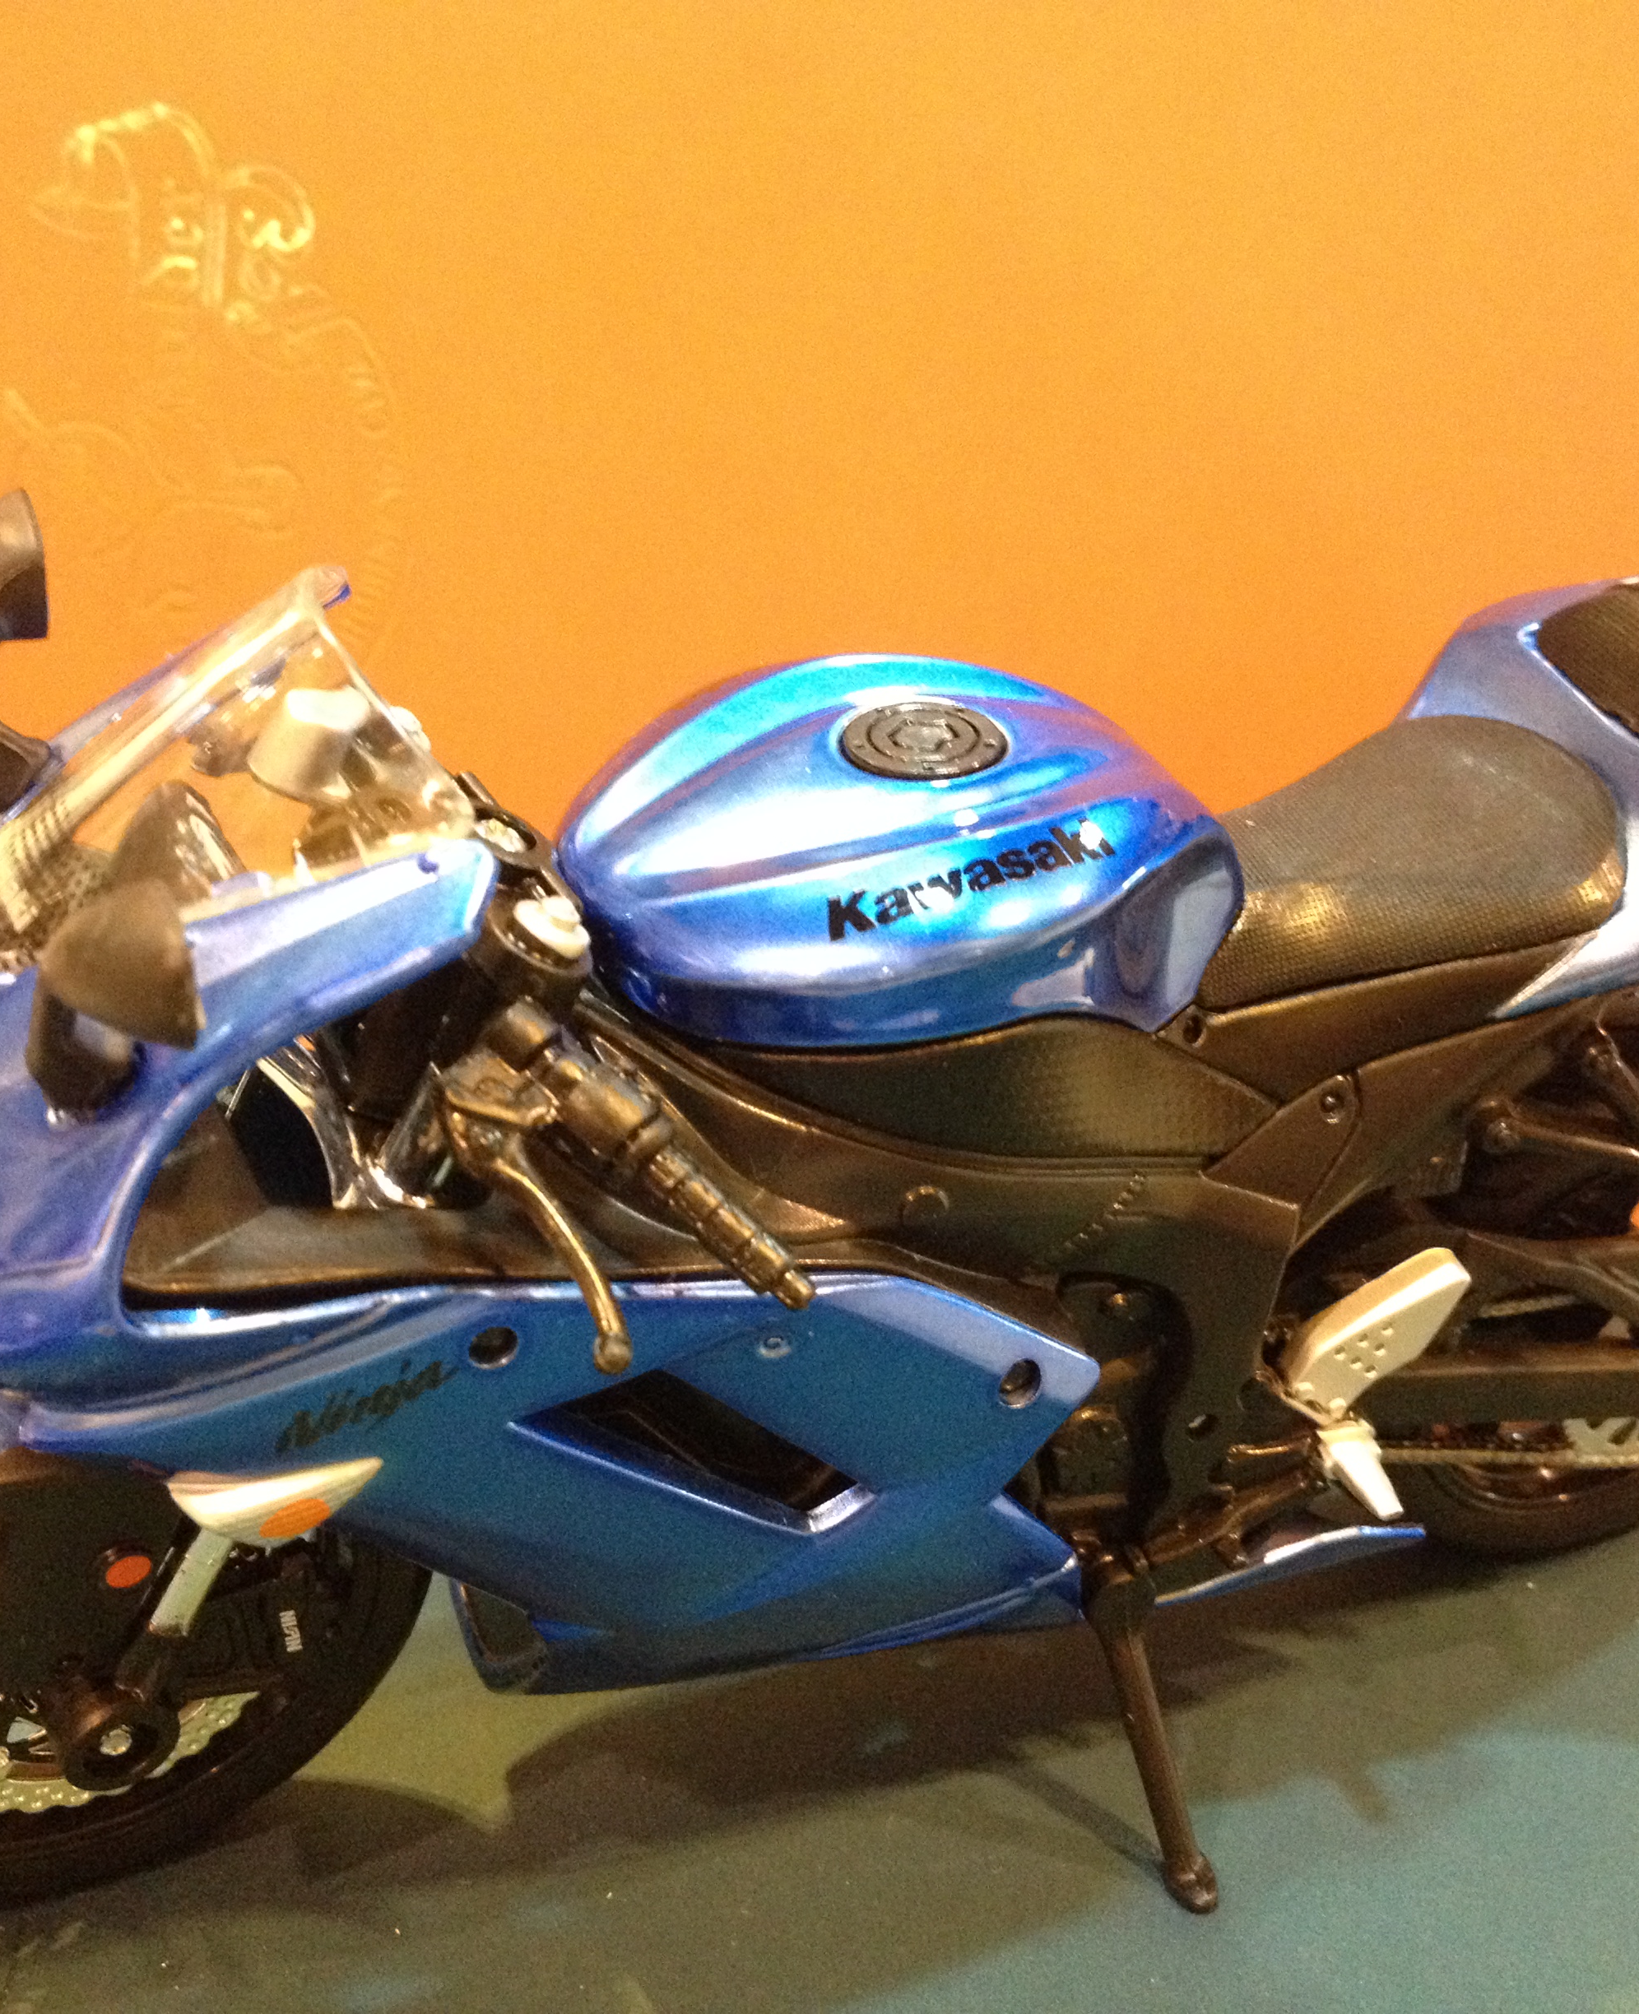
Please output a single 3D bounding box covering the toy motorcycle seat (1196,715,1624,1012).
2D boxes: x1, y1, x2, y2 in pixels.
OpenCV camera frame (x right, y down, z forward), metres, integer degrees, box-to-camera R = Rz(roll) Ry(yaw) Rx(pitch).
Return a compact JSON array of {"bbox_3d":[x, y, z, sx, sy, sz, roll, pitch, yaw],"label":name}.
[{"bbox_3d":[0.036,-0.010,0.183,0.032,0.013,0.024,-9,34,-19],"label":"toy motorcycle seat"}]

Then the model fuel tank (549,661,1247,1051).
[{"bbox_3d":[0.004,-0.009,0.170,0.047,0.023,0.028,-9,34,-19],"label":"model fuel tank"}]

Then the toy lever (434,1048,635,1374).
[{"bbox_3d":[-0.016,0.012,0.149,0.010,0.013,0.018,-13,36,-26],"label":"toy lever"}]

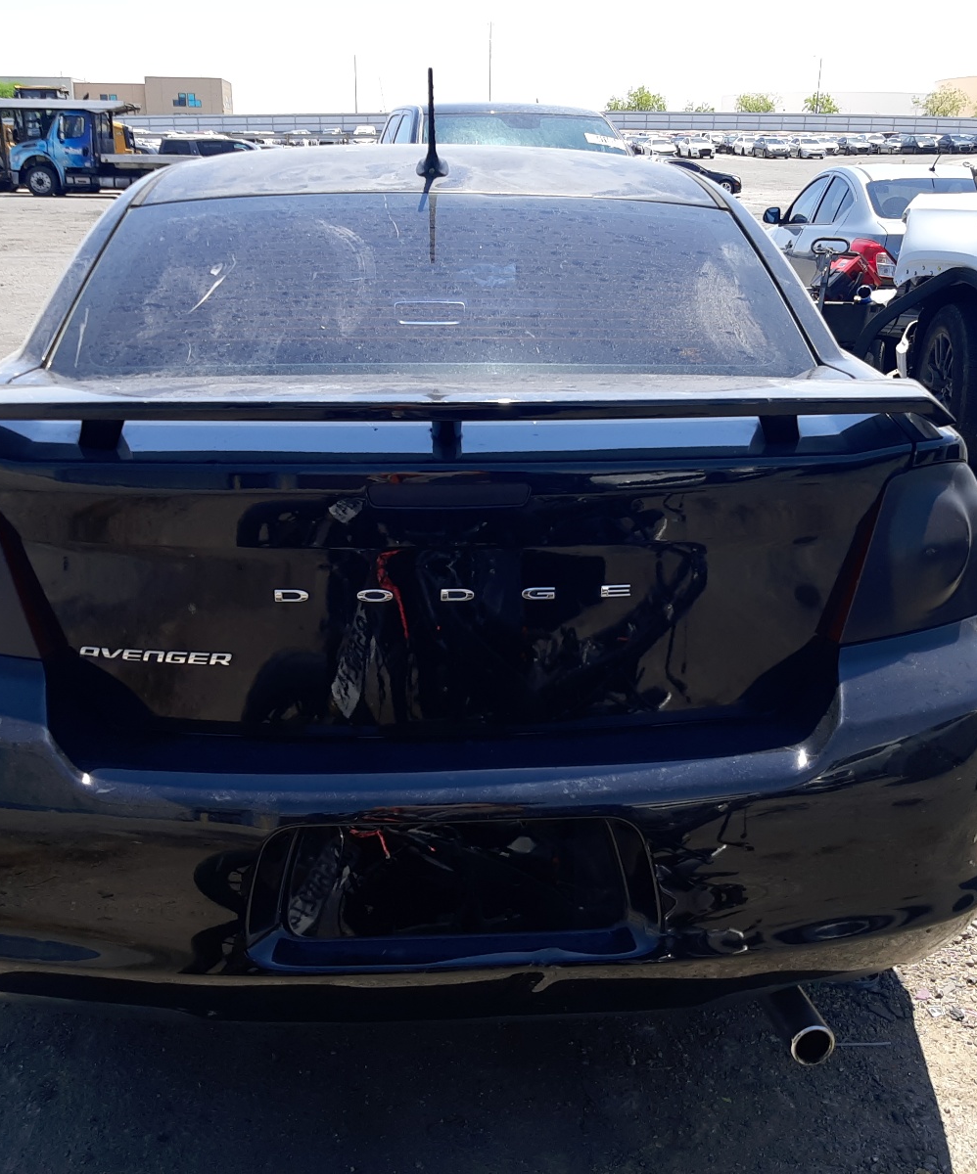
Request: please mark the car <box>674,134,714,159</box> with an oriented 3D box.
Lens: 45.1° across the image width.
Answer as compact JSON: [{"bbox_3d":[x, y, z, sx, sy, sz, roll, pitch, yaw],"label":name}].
[{"bbox_3d":[15.160,-32.318,86.500,1.820,1.460,4.750,-1,19,-4],"label":"car"}]

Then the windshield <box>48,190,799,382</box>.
[{"bbox_3d":[-0.093,-0.584,2.214,1.330,0.100,0.617,0,49,-3],"label":"windshield"}]

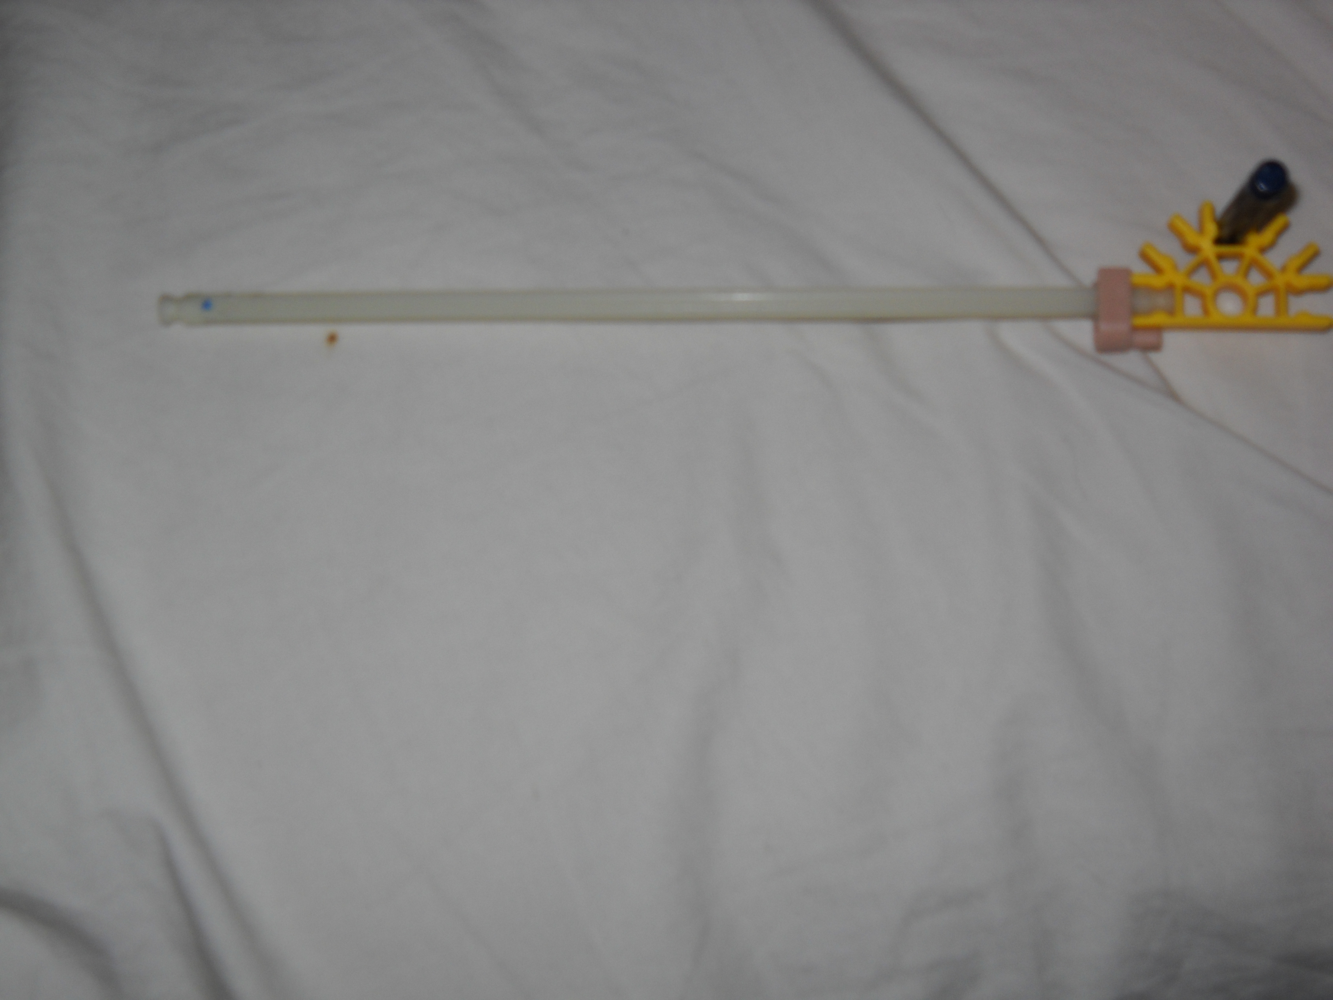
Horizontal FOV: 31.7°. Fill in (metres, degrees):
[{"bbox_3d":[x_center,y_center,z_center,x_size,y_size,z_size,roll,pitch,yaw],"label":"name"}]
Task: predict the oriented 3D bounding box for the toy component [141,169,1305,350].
[{"bbox_3d":[0.011,-0.042,0.414,0.220,0.056,0.028,0,88,5],"label":"toy component"}]

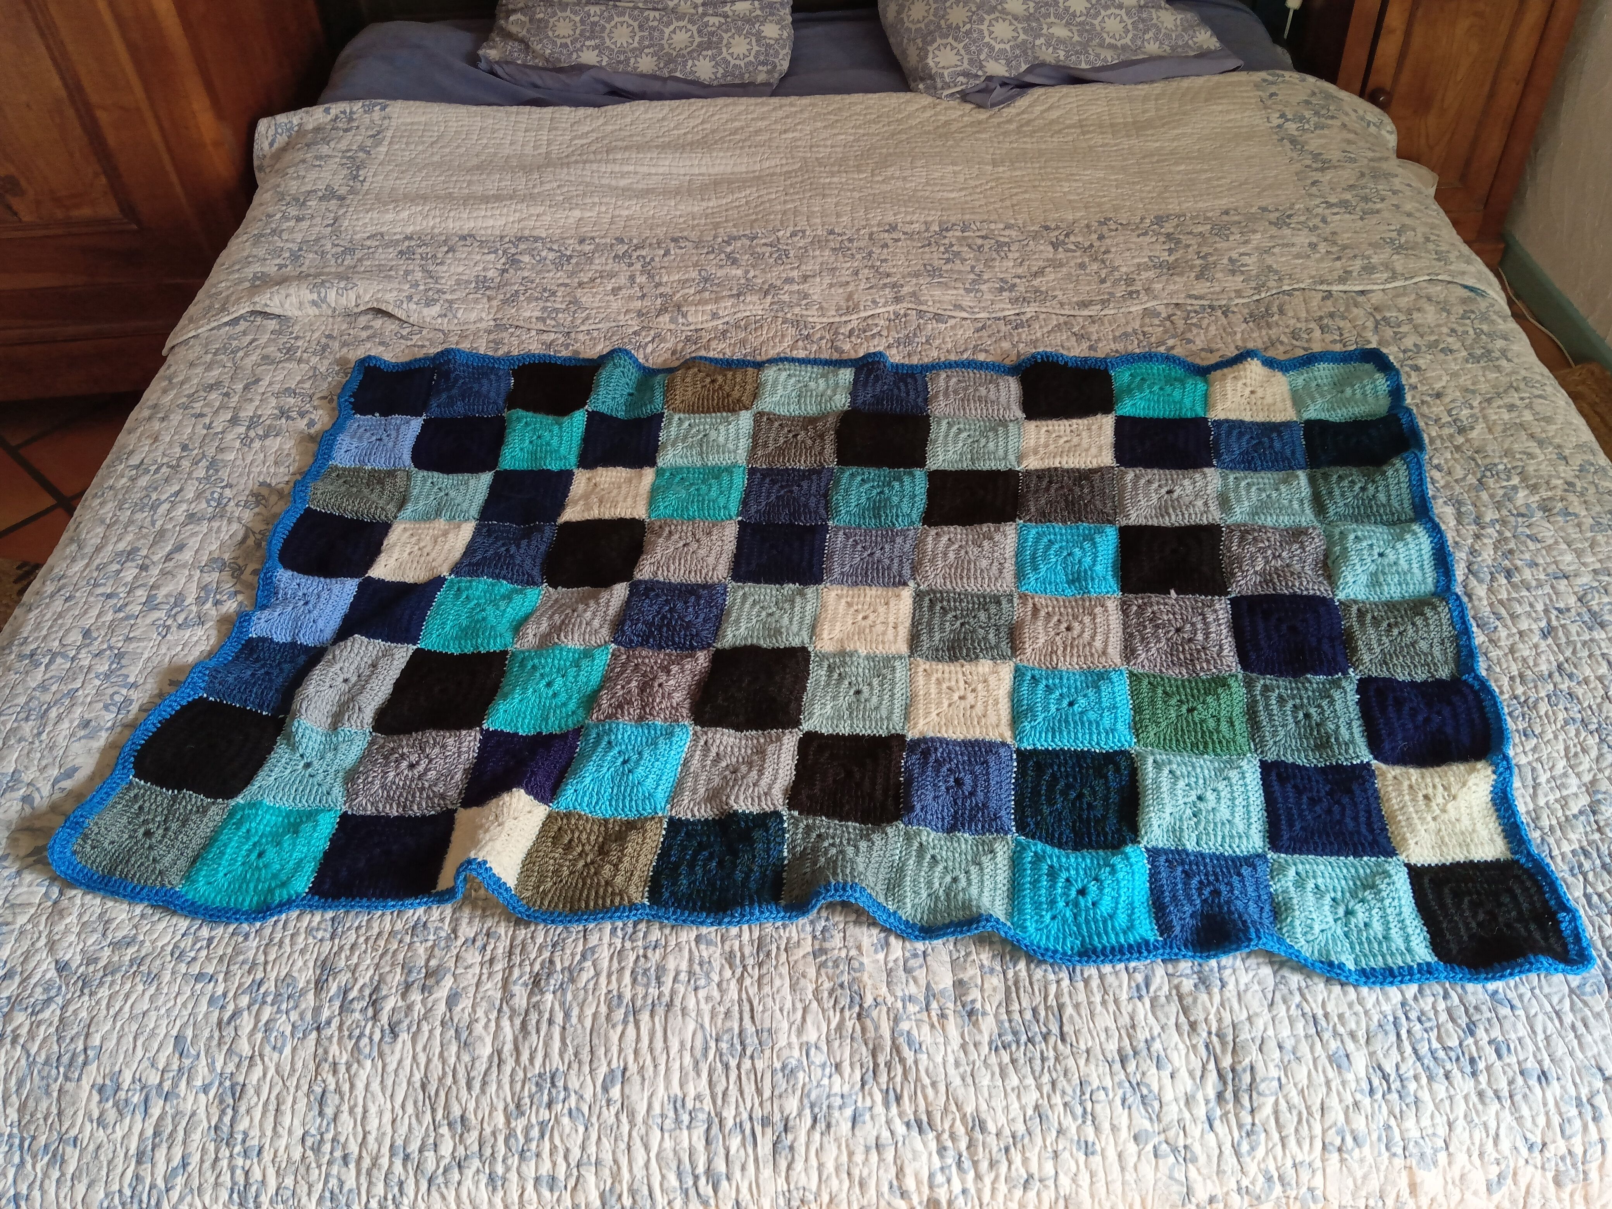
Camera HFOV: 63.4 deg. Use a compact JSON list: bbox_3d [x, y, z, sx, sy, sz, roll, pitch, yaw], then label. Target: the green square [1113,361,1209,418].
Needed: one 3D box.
[{"bbox_3d":[0.414,-0.247,1.522,0.103,0.014,0.098,2,44,8],"label":"green square"}]

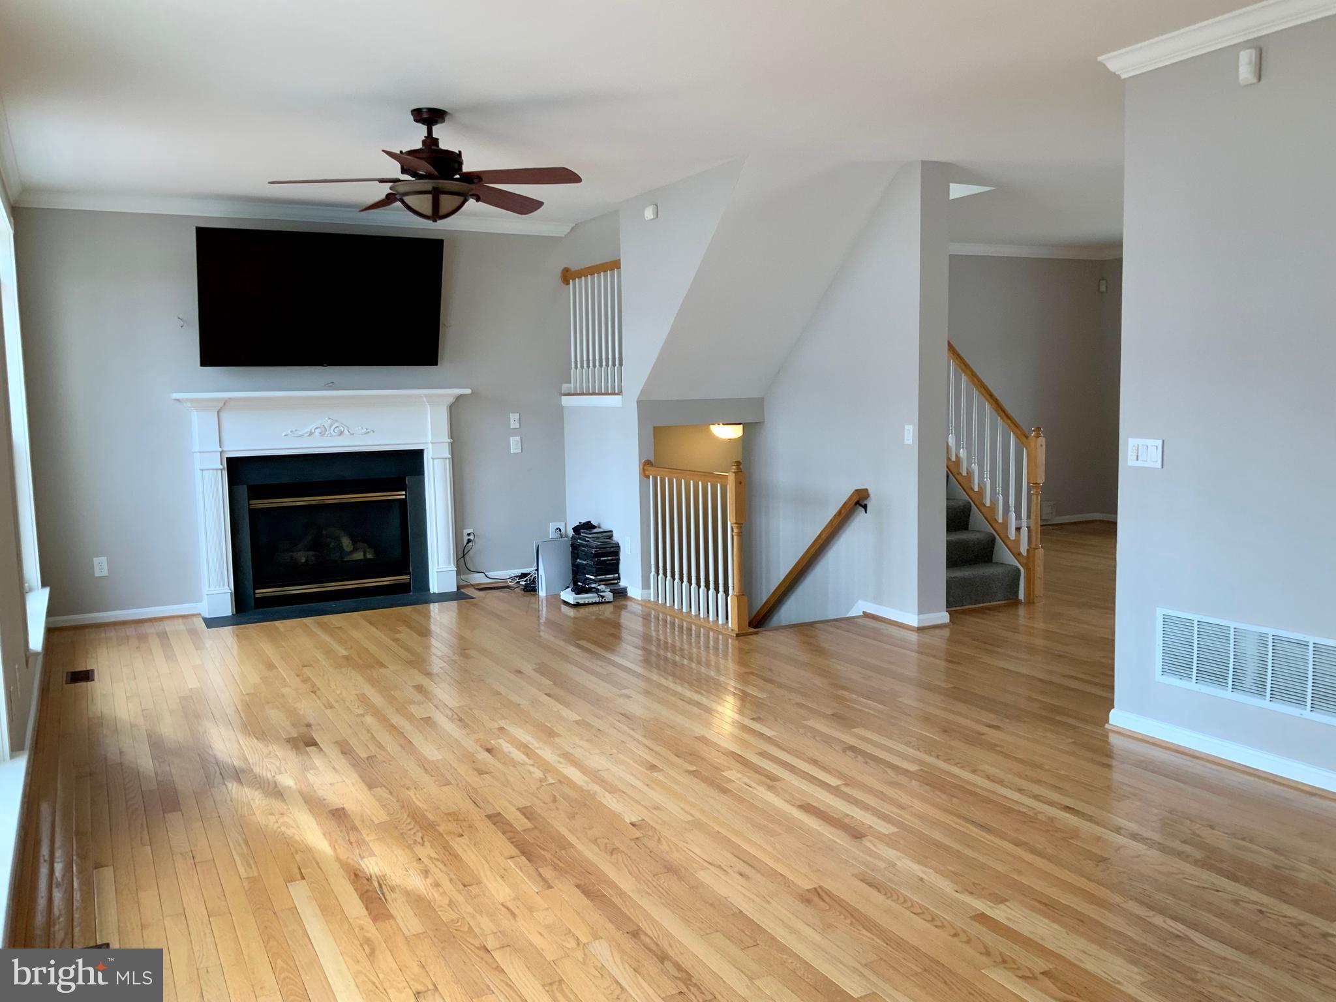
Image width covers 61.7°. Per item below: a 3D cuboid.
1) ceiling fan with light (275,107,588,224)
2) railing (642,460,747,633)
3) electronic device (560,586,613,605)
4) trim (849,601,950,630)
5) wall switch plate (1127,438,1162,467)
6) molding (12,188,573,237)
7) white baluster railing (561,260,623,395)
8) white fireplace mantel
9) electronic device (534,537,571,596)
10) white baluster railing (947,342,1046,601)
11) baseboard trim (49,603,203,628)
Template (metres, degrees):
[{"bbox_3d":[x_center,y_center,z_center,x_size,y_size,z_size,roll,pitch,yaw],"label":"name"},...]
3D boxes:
[{"bbox_3d":[-1.111,-1.561,5.237,1.433,0.497,1.433,-4,6,-28],"label":"ceiling fan with light"},{"bbox_3d":[0.148,0.233,7.181,0.107,1.028,1.250,-4,6,-28],"label":"railing"},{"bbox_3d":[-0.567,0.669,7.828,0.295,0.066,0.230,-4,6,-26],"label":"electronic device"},{"bbox_3d":[1.444,0.696,7.040,0.281,0.084,0.696,-4,6,-28],"label":"trim"},{"bbox_3d":[1.897,-0.190,4.457,0.008,0.114,0.160,-4,6,-28],"label":"wall switch plate"},{"bbox_3d":[-2.385,-1.974,7.754,3.718,0.094,0.087,-4,6,-28],"label":"molding"},{"bbox_3d":[-0.539,-1.272,8.240,0.084,0.962,1.054,-4,6,-28],"label":"white baluster railing"},{"bbox_3d":[-2.352,-0.016,7.862,1.985,1.490,0.211,-4,6,-28],"label":"white fireplace mantel"},{"bbox_3d":[-0.839,0.478,8.172,0.104,0.394,0.260,3,7,40],"label":"electronic device"},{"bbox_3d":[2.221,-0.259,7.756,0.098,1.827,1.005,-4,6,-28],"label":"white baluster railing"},{"bbox_3d":[-3.572,0.759,7.388,0.941,0.079,0.021,-4,6,-28],"label":"baseboard trim"}]

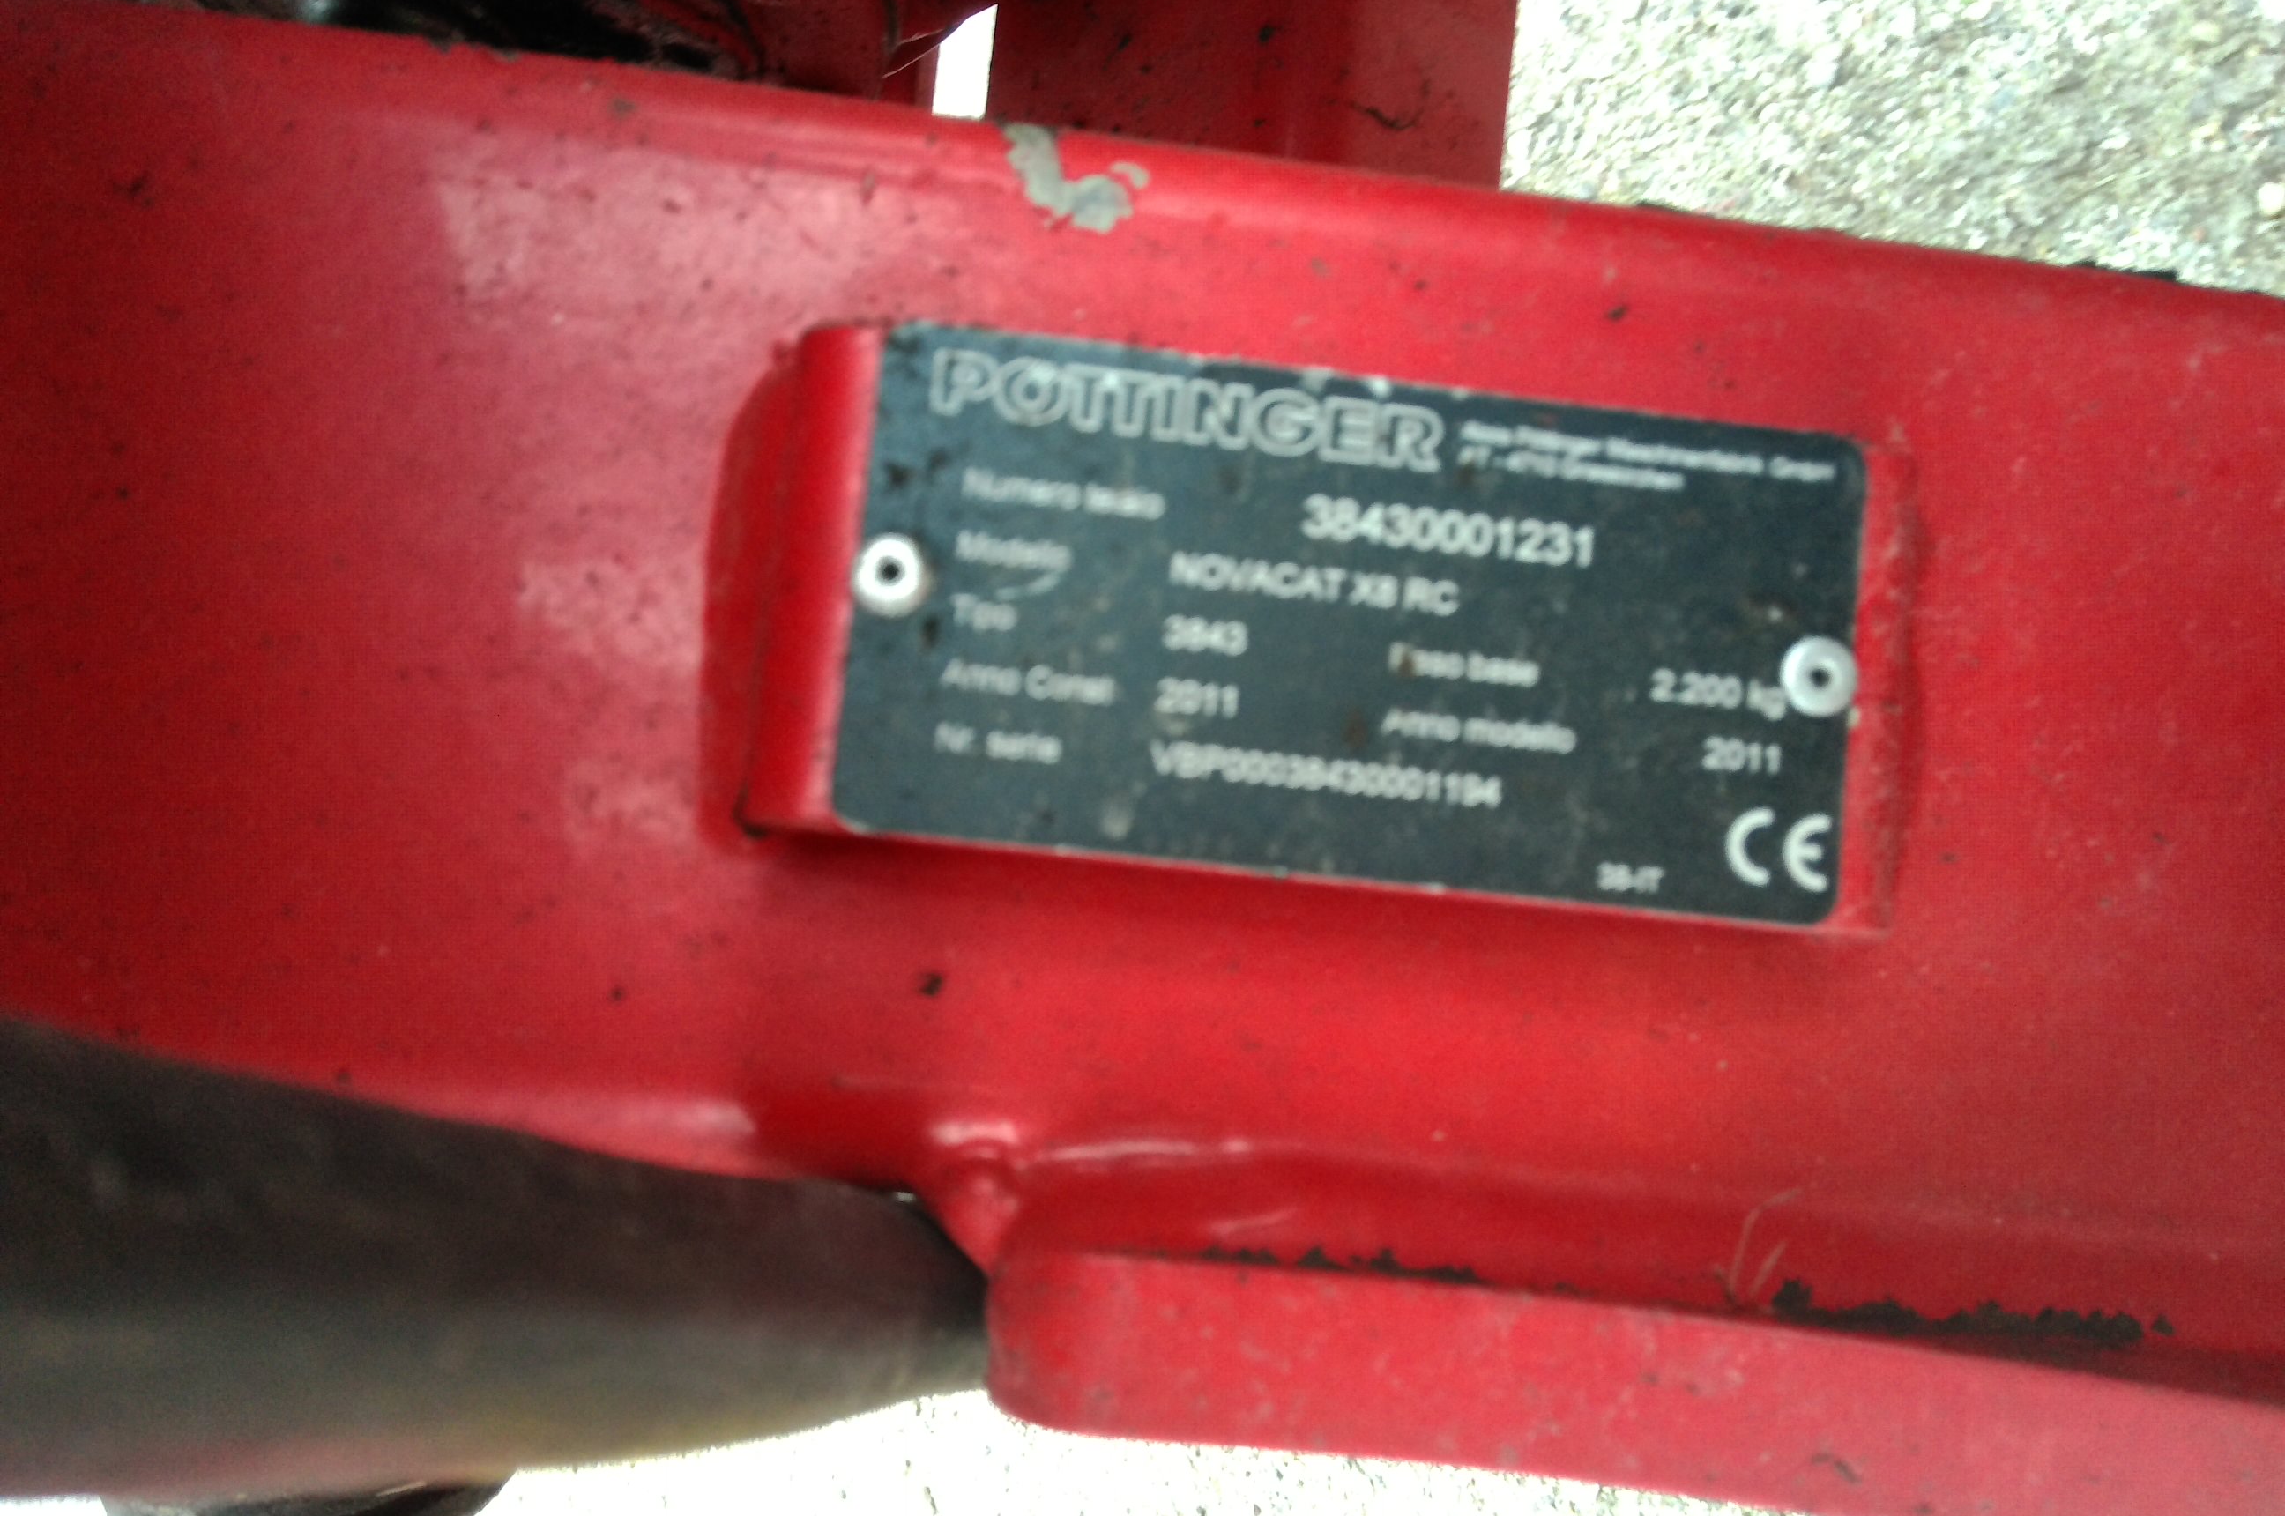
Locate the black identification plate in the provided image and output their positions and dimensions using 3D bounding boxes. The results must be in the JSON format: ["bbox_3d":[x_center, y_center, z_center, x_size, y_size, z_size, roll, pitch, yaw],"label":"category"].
[{"bbox_3d":[0.023,-0.013,0.173,0.102,0.002,0.051,6,85,-4],"label":"black identification plate"}]

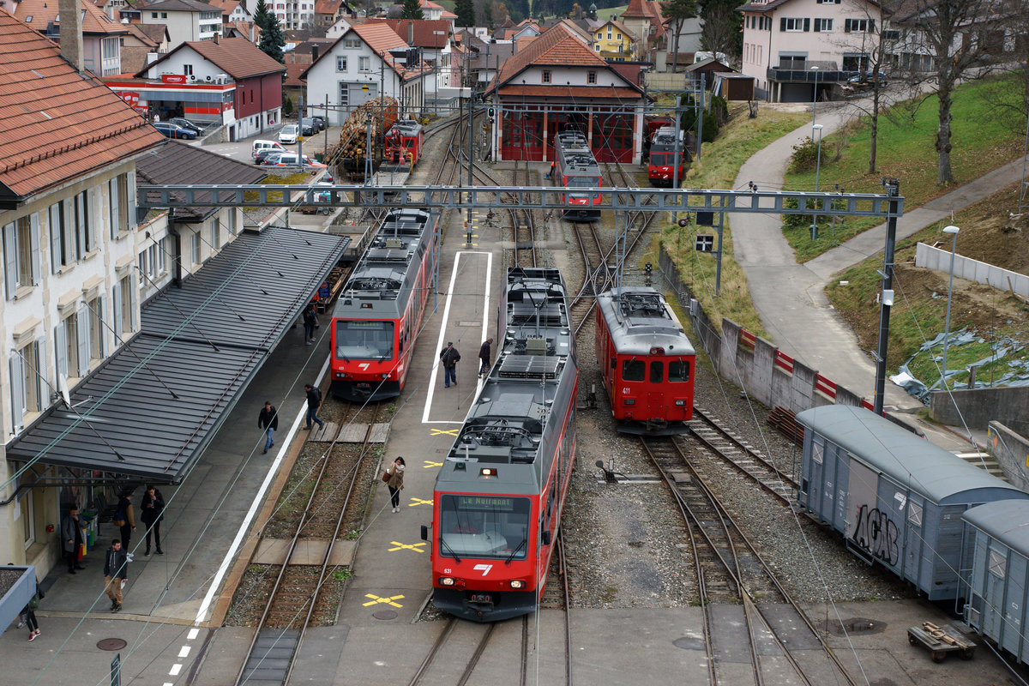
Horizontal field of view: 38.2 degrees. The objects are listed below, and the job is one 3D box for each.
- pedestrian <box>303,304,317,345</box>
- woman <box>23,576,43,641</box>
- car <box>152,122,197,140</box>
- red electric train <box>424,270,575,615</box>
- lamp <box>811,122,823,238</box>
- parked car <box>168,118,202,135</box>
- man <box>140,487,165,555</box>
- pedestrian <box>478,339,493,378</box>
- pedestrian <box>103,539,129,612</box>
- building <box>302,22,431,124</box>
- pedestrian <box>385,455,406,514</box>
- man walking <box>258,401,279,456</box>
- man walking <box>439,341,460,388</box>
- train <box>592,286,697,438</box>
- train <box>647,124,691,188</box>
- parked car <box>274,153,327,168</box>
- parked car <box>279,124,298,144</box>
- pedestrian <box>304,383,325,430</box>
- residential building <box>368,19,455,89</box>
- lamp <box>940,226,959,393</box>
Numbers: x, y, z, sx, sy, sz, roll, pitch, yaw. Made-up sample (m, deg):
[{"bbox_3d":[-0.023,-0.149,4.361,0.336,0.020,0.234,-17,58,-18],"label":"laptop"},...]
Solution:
[{"bbox_3d":[-8.641,-0.828,62.759,0.480,1.700,0.520,7,14,23],"label":"pedestrian"},{"bbox_3d":[-11.066,5.955,34.066,0.500,1.650,0.470,-10,17,-40],"label":"woman"},{"bbox_3d":[-34.326,-21.415,151.000,4.600,1.480,1.800,6,14,21],"label":"car"},{"bbox_3d":[0.408,1.296,49.478,3.000,3.950,31.300,2,13,2],"label":"red electric train"},{"bbox_3d":[15.237,-8.125,75.345,0.650,6.000,0.300,1,13,0],"label":"lamp"},{"bbox_3d":[-34.452,-22.484,155.500,4.150,1.580,1.780,6,14,21],"label":"parked car"},{"bbox_3d":[-9.479,4.648,38.866,0.580,1.820,0.400,0,13,-7],"label":"man"},{"bbox_3d":[-1.141,0.576,58.121,0.550,1.580,0.500,2,13,3],"label":"pedestrian"},{"bbox_3d":[-9.515,5.534,35.479,0.580,1.784,0.480,1,13,0],"label":"pedestrian"},{"bbox_3d":[-18.011,-33.840,185.644,12.300,11.400,28.000,2,13,3],"label":"building"},{"bbox_3d":[-3.461,4.077,43.010,0.620,1.634,0.450,1,13,0],"label":"pedestrian"},{"bbox_3d":[-8.004,2.672,48.243,0.620,1.680,0.600,5,14,15],"label":"man walking"},{"bbox_3d":[-2.505,0.811,56.933,0.720,1.719,0.500,3,13,8],"label":"man walking"},{"bbox_3d":[4.702,0.150,55.184,2.650,3.750,11.200,1,13,0],"label":"train"},{"bbox_3d":[13.110,-16.024,126.401,2.700,3.800,17.000,3,13,6],"label":"train"},{"bbox_3d":[-17.676,-14.459,121.461,4.300,1.830,1.750,-2,13,-12],"label":"parked car"},{"bbox_3d":[-22.404,-20.955,149.445,1.820,1.500,4.300,1,13,-1],"label":"parked car"},{"bbox_3d":[-6.823,2.151,50.614,0.680,1.600,0.500,0,13,-6],"label":"pedestrian"},{"bbox_3d":[-15.713,-43.640,226.000,13.000,10.600,12.000,2,13,5],"label":"residential building"},{"bbox_3d":[14.221,-0.938,49.103,0.600,5.800,0.300,-1,13,-8],"label":"lamp"}]

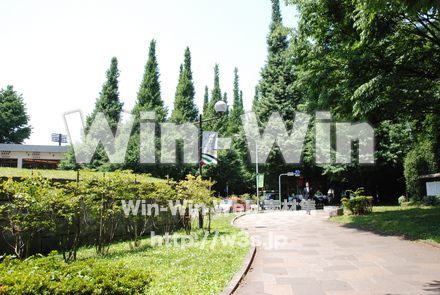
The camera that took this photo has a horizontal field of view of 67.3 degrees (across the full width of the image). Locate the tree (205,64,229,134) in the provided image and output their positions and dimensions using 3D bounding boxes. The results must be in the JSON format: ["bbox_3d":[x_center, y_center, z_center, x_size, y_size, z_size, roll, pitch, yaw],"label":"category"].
[{"bbox_3d":[-0.640,-3.047,60.473,5.400,25.190,5.400,0,-7,0],"label":"tree"}]

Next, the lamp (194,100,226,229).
[{"bbox_3d":[-0.356,0.588,12.380,1.150,4.790,0.450,0,-7,0],"label":"lamp"}]

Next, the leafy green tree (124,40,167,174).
[{"bbox_3d":[-10.838,-4.380,49.423,6.600,24.320,6.600,0,-7,0],"label":"leafy green tree"}]

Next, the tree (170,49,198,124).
[{"bbox_3d":[-5.523,-4.308,54.509,6.000,25.790,6.000,0,-7,0],"label":"tree"}]

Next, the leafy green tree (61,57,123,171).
[{"bbox_3d":[-16.885,-2.812,44.128,8.000,19.290,8.000,0,-7,0],"label":"leafy green tree"}]

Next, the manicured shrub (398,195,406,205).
[{"bbox_3d":[14.077,4.026,25.500,0.620,0.780,0.600,0,-6,0],"label":"manicured shrub"}]

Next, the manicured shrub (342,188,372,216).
[{"bbox_3d":[7.076,2.803,17.100,1.680,1.330,1.500,0,-6,0],"label":"manicured shrub"}]

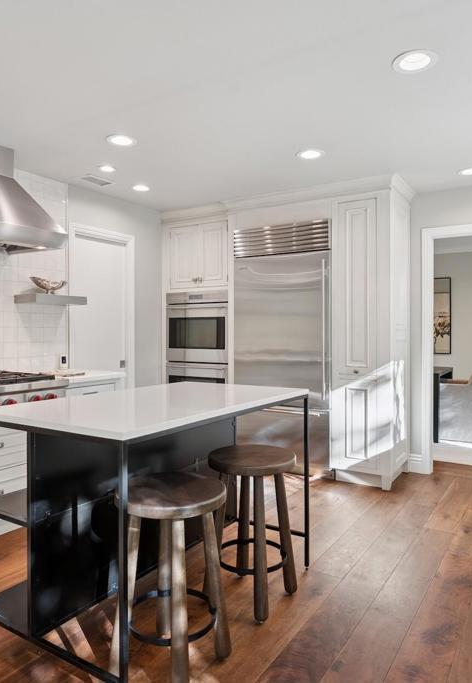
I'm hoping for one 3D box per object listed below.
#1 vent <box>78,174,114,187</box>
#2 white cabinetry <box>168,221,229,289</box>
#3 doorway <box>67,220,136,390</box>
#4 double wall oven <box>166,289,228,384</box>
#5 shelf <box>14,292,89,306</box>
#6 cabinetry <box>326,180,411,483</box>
[{"bbox_3d":[-1.082,-1.236,3.506,0.160,0.020,0.260,0,1,34],"label":"vent"},{"bbox_3d":[-0.238,-0.836,4.789,0.775,0.665,0.600,0,1,33],"label":"white cabinetry"},{"bbox_3d":[-1.196,0.084,4.065,0.120,2.108,0.720,0,1,34],"label":"doorway"},{"bbox_3d":[-0.243,0.148,4.795,0.780,1.303,0.560,0,1,34],"label":"double wall oven"},{"bbox_3d":[-1.338,-0.298,3.318,0.260,0.064,0.417,0,1,34],"label":"shelf"},{"bbox_3d":[1.150,-0.040,3.873,0.458,2.355,0.640,0,1,33],"label":"cabinetry"}]

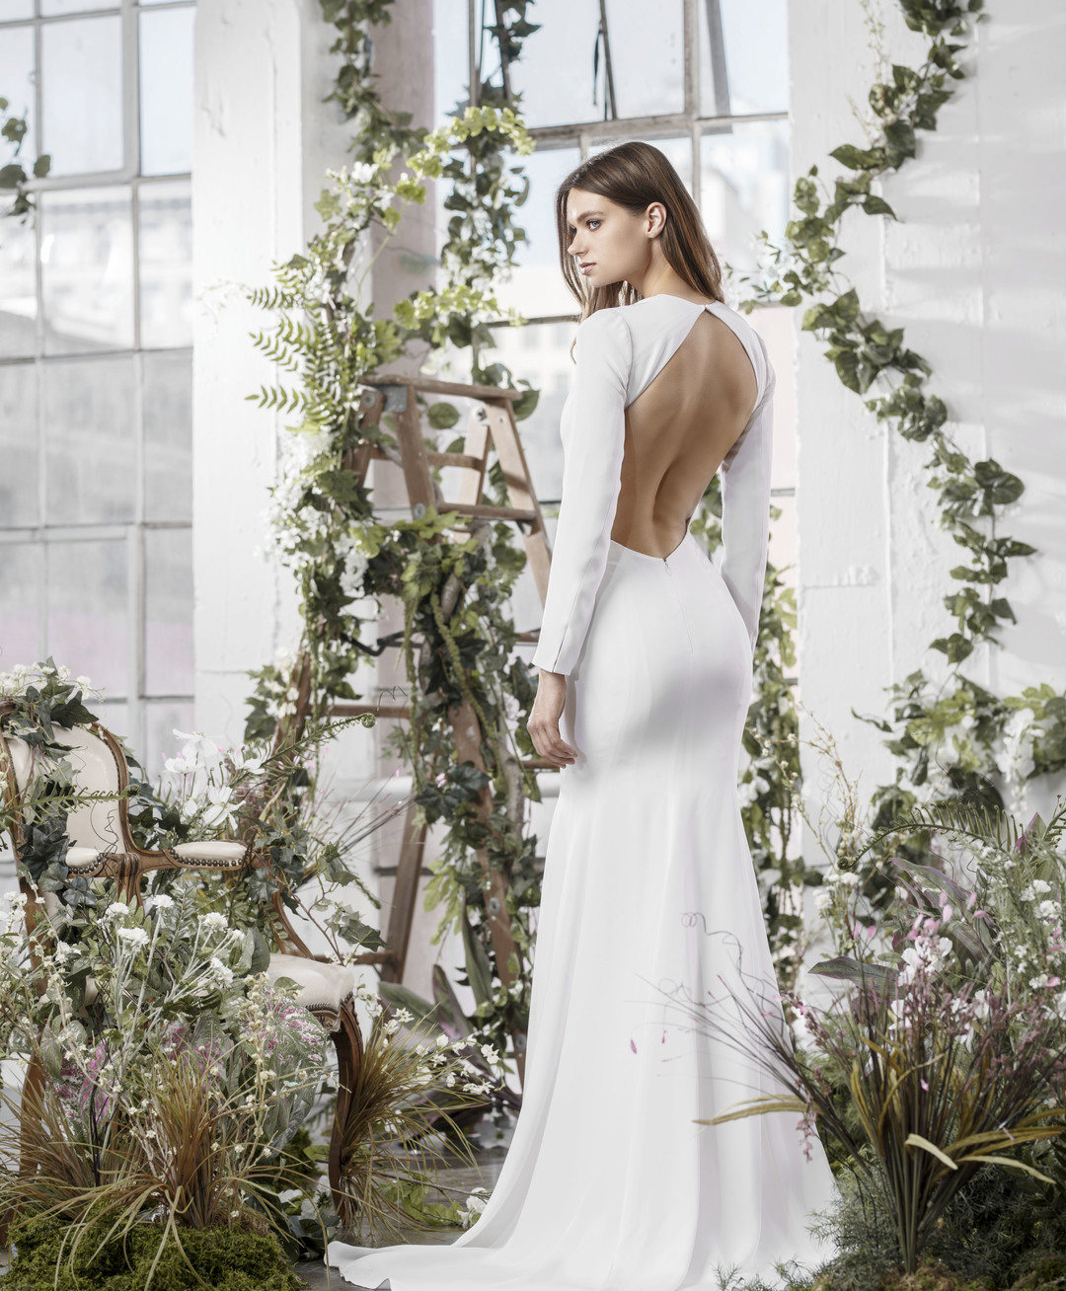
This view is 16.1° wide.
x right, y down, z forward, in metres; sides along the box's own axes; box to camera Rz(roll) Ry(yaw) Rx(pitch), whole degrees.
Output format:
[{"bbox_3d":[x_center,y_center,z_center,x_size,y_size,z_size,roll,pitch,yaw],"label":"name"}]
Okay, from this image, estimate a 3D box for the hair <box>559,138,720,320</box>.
[{"bbox_3d":[0.174,-0.655,6.180,0.265,0.310,0.215,-6,1,-21],"label":"hair"}]

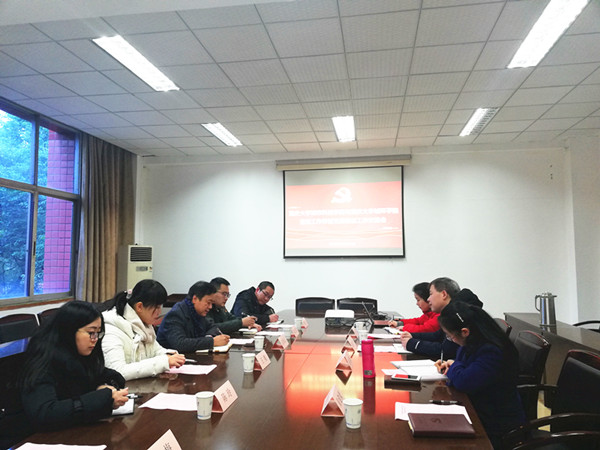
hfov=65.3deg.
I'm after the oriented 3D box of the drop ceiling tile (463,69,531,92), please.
[{"bbox_3d":[2.031,-1.502,4.840,0.600,0.020,0.600,-1,-5,9],"label":"drop ceiling tile"}]

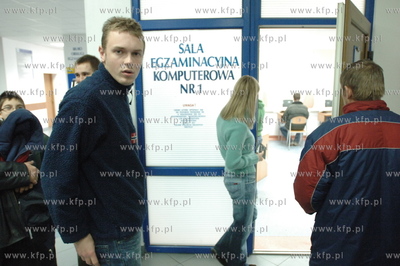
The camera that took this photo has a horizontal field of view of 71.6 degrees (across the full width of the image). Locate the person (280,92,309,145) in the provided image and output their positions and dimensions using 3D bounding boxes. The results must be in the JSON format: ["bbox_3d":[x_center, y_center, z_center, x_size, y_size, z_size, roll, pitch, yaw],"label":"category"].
[{"bbox_3d":[2.280,-0.320,6.670,0.550,1.290,0.750,0,11,0],"label":"person"}]

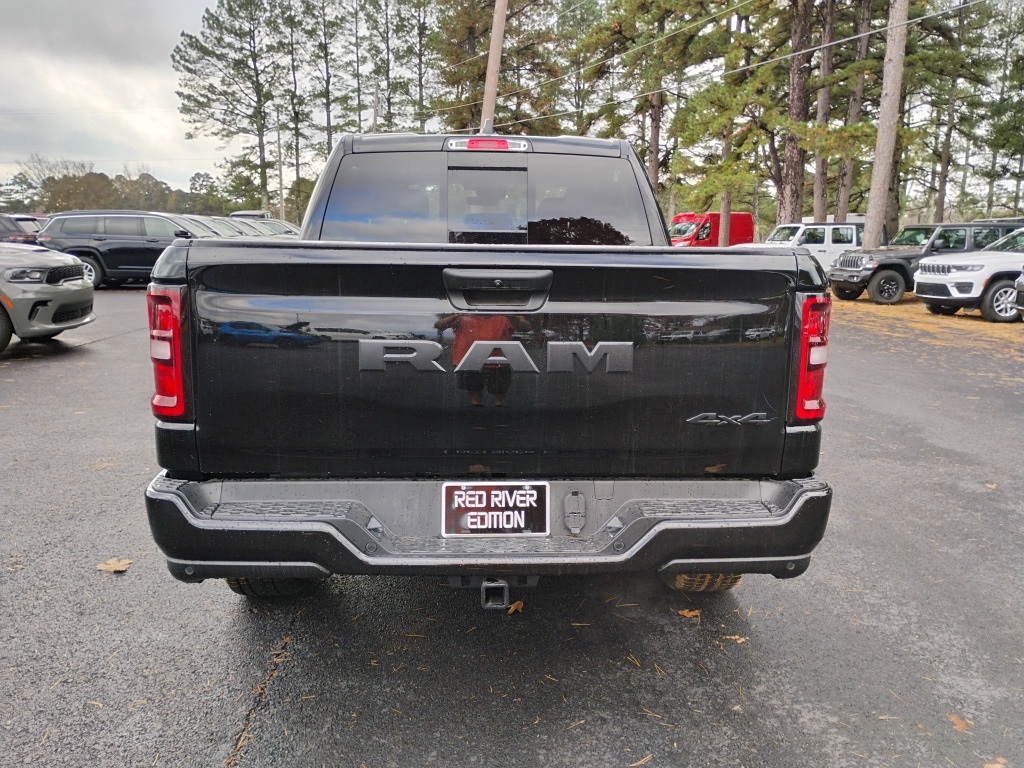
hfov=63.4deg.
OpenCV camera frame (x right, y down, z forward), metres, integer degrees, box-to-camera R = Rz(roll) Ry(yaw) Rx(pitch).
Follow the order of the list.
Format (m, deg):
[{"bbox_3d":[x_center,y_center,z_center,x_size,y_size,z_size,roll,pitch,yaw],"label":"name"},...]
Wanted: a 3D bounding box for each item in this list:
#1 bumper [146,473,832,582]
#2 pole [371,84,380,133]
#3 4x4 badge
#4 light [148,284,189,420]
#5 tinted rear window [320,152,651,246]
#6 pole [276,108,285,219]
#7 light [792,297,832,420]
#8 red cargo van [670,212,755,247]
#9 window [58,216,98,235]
[{"bbox_3d":[-0.049,0.402,2.440,1.970,0.255,0.360,0,11,-3],"label":"bumper"},{"bbox_3d":[-8.608,-13.556,51.688,0.290,10.400,0.290,4,10,-1],"label":"pole"},{"bbox_3d":[0.618,0.101,2.346,0.250,0.042,0.010,0,11,-3],"label":"4x4 badge"},{"bbox_3d":[-0.940,-0.091,2.317,0.145,0.380,0.175,0,11,-3],"label":"light"},{"bbox_3d":[-0.123,-0.889,4.074,1.640,0.490,0.110,0,-3,-3],"label":"tinted rear window"},{"bbox_3d":[-16.459,-14.710,59.100,0.280,9.680,0.280,1,11,0],"label":"pole"},{"bbox_3d":[0.854,-0.078,2.407,0.145,0.380,0.175,0,11,-3],"label":"light"},{"bbox_3d":[9.355,-7.177,41.000,5.700,2.550,2.050,-8,14,-39],"label":"red cargo van"},{"bbox_3d":[-10.194,-3.731,19.500,0.880,0.400,0.080,1,-2,0],"label":"window"}]

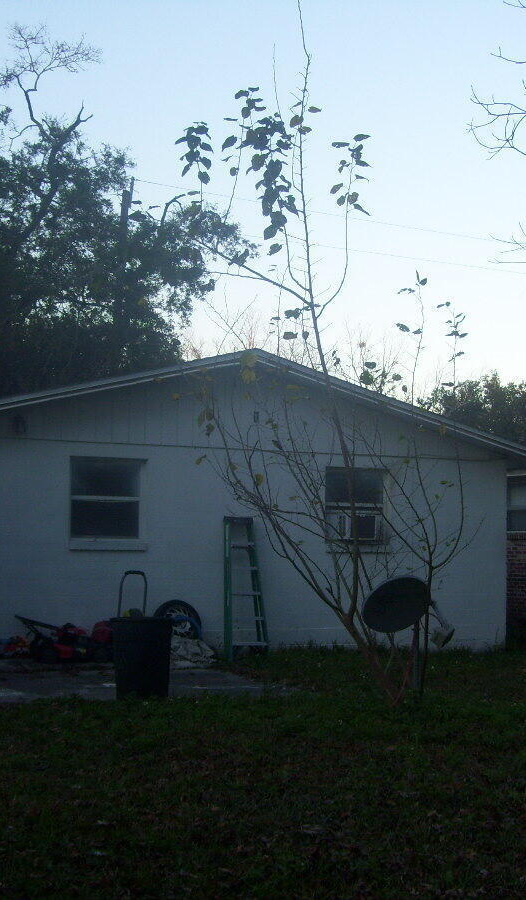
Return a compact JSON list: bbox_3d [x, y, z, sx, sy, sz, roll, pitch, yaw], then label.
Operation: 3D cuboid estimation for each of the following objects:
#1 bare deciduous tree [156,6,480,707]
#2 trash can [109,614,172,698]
[{"bbox_3d":[0.525,-0.885,11.178,2.729,6.250,2.300,1,-4,0],"label":"bare deciduous tree"},{"bbox_3d":[-1.105,1.892,11.424,0.550,0.710,0.550,1,-4,0],"label":"trash can"}]

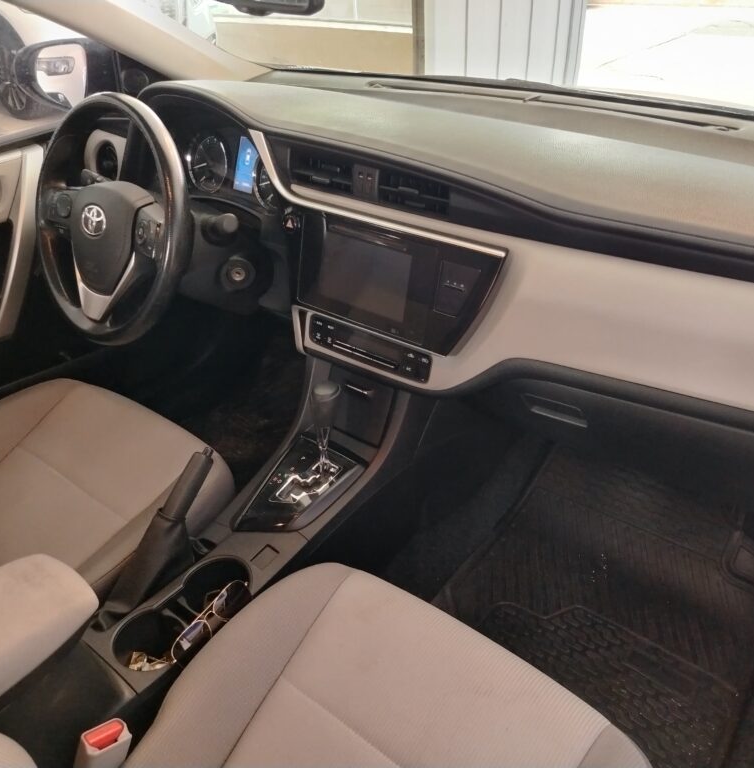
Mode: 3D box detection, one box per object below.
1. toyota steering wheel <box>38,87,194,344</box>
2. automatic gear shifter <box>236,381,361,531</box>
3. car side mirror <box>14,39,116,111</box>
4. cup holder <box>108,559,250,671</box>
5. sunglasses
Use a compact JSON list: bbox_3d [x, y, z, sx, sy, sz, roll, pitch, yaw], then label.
[{"bbox_3d":[-0.397,-0.249,1.101,0.367,0.367,0.099,22,19,31],"label":"toyota steering wheel"},{"bbox_3d":[-0.127,0.116,1.038,0.120,0.177,0.175,22,42,31],"label":"automatic gear shifter"},{"bbox_3d":[-0.638,-0.654,1.482,0.251,0.148,0.118,15,39,23],"label":"car side mirror"},{"bbox_3d":[-0.252,0.324,0.953,0.097,0.074,0.200,22,42,31],"label":"cup holder"},{"bbox_3d":[-0.237,0.326,0.954,0.140,0.049,0.133,-38,8,-39],"label":"sunglasses"}]

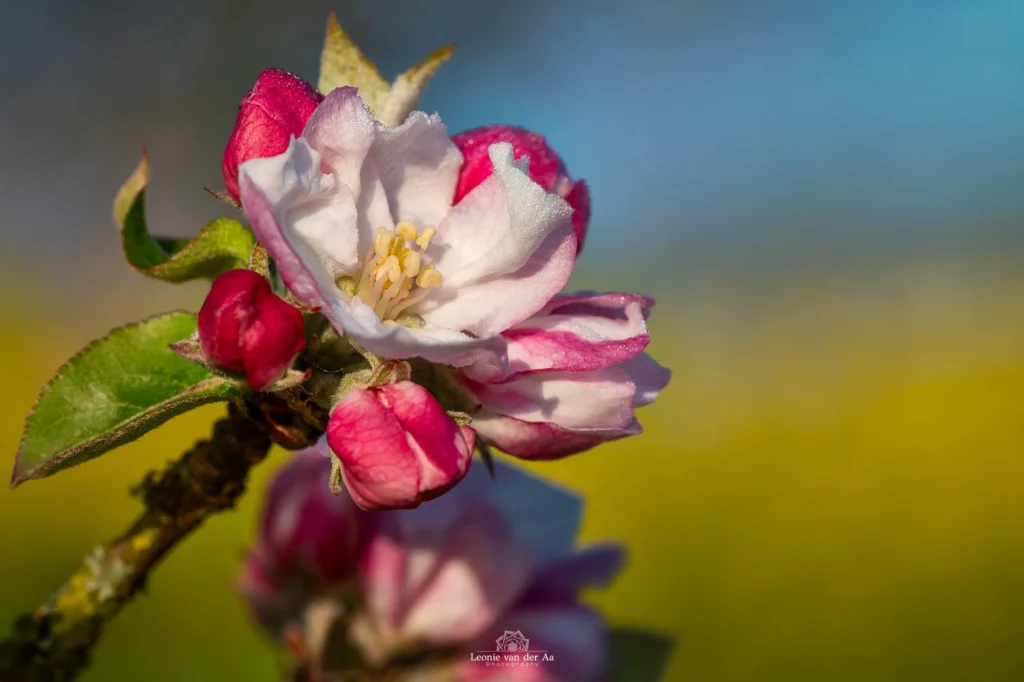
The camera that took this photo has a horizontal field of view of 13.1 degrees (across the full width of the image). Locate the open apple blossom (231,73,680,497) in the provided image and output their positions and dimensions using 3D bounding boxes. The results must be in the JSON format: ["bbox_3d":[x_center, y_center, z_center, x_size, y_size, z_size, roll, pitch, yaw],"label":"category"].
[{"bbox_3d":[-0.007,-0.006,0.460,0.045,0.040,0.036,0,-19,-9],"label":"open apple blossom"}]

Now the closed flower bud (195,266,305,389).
[{"bbox_3d":[-0.026,-0.001,0.452,0.011,0.012,0.013,0,2,0],"label":"closed flower bud"}]

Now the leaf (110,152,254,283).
[{"bbox_3d":[-0.034,-0.013,0.463,0.015,0.013,0.010,1,2,24],"label":"leaf"}]

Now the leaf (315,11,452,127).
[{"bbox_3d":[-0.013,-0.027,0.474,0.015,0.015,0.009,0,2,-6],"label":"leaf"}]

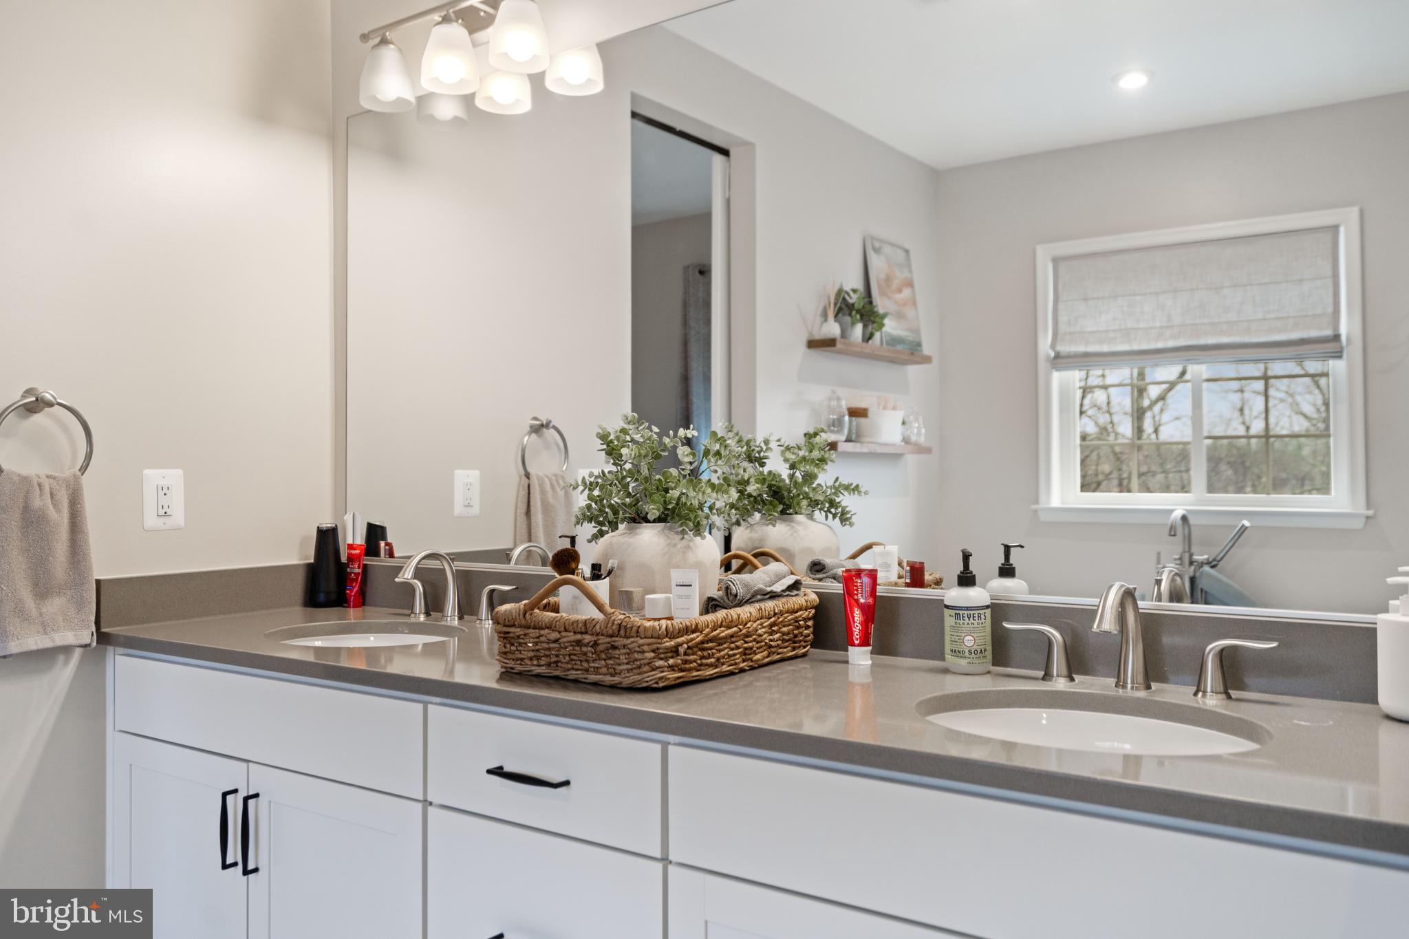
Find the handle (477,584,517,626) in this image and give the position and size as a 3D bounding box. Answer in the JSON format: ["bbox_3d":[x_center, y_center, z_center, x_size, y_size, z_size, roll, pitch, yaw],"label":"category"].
[{"bbox_3d":[-0.419,0.271,2.213,0.108,0.082,0.040,-1,-1,35],"label":"handle"}]

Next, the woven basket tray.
[{"bbox_3d":[-0.067,0.228,1.727,0.345,0.155,0.430,-1,-1,35],"label":"woven basket tray"}]

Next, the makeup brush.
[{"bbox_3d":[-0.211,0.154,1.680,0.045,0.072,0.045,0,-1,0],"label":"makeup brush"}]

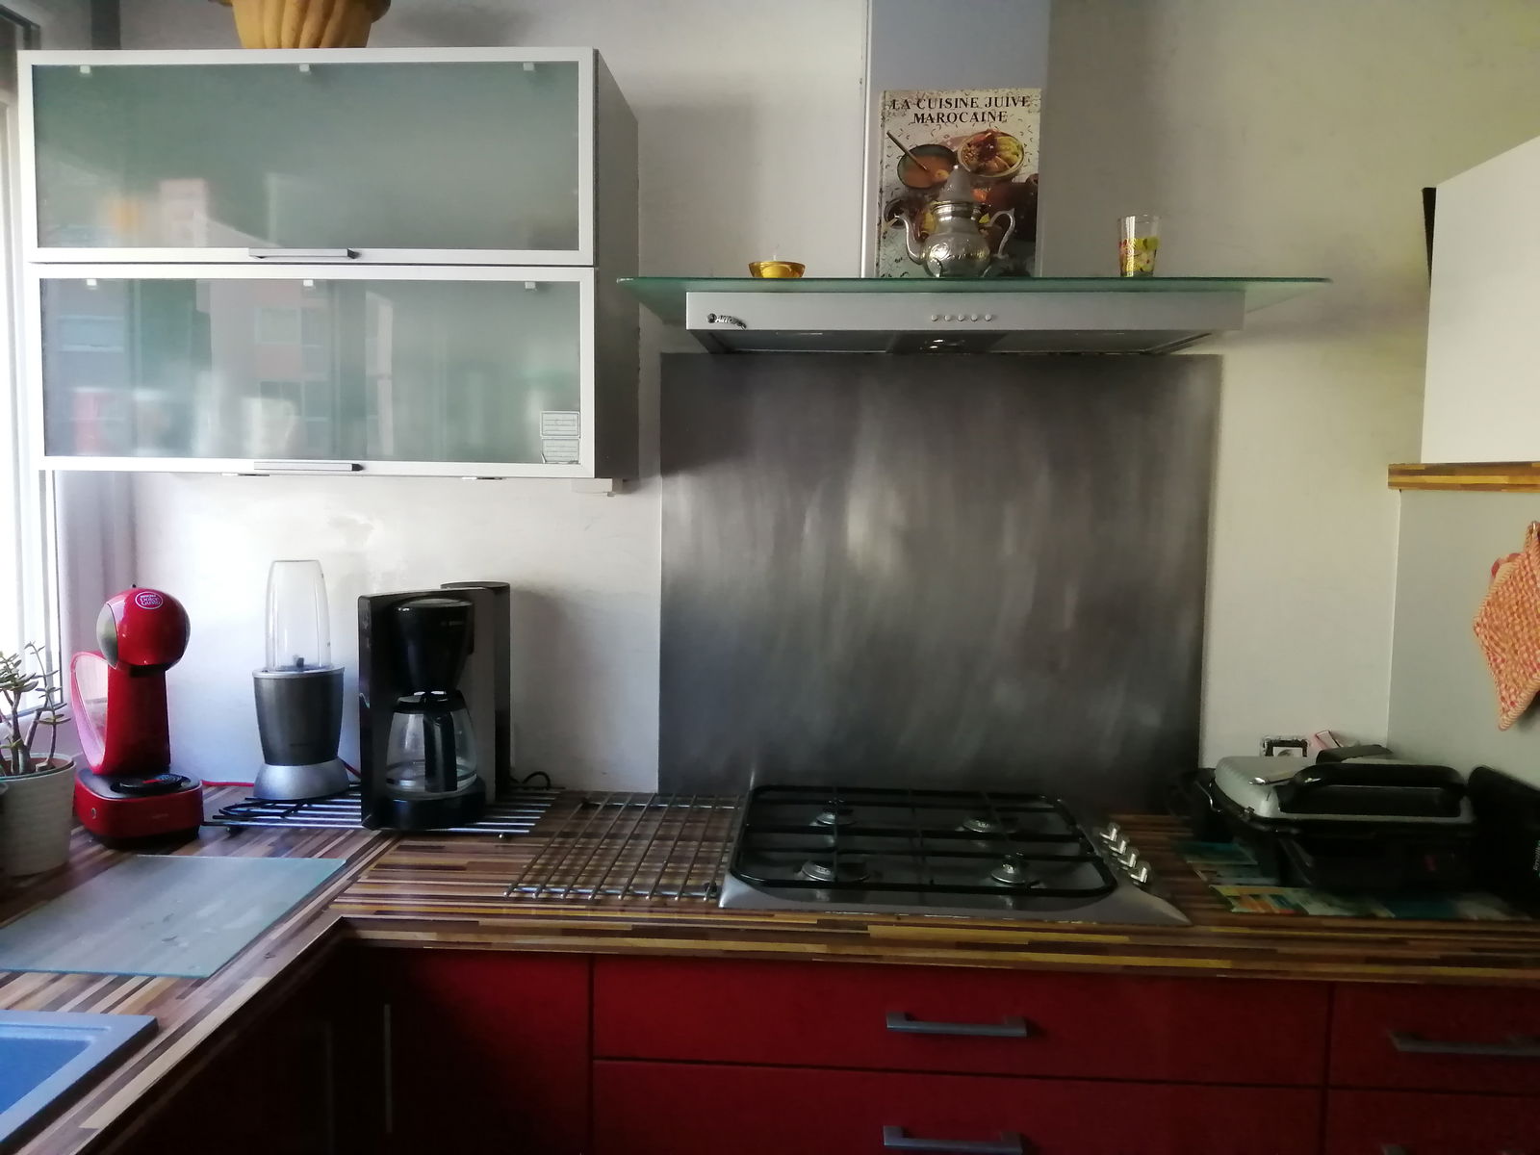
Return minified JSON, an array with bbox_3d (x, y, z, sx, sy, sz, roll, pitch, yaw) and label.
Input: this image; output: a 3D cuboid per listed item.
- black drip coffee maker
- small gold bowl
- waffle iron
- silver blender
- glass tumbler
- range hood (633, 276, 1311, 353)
[{"bbox_3d":[-0.502,0.192,1.773,0.215,0.346,0.185,-3,6,-35],"label":"black drip coffee maker"},{"bbox_3d":[0.009,-0.400,1.523,0.075,0.027,0.075,1,5,0],"label":"small gold bowl"},{"bbox_3d":[0.802,0.337,1.660,0.275,0.143,0.270,1,5,3],"label":"waffle iron"},{"bbox_3d":[-0.773,0.160,1.909,0.147,0.379,0.147,-1,5,-22],"label":"silver blender"},{"bbox_3d":[0.473,-0.420,1.486,0.053,0.085,0.053,1,5,3],"label":"glass tumbler"},{"bbox_3d":[0.261,-0.372,1.685,0.900,0.051,0.435,1,5,3],"label":"range hood"}]

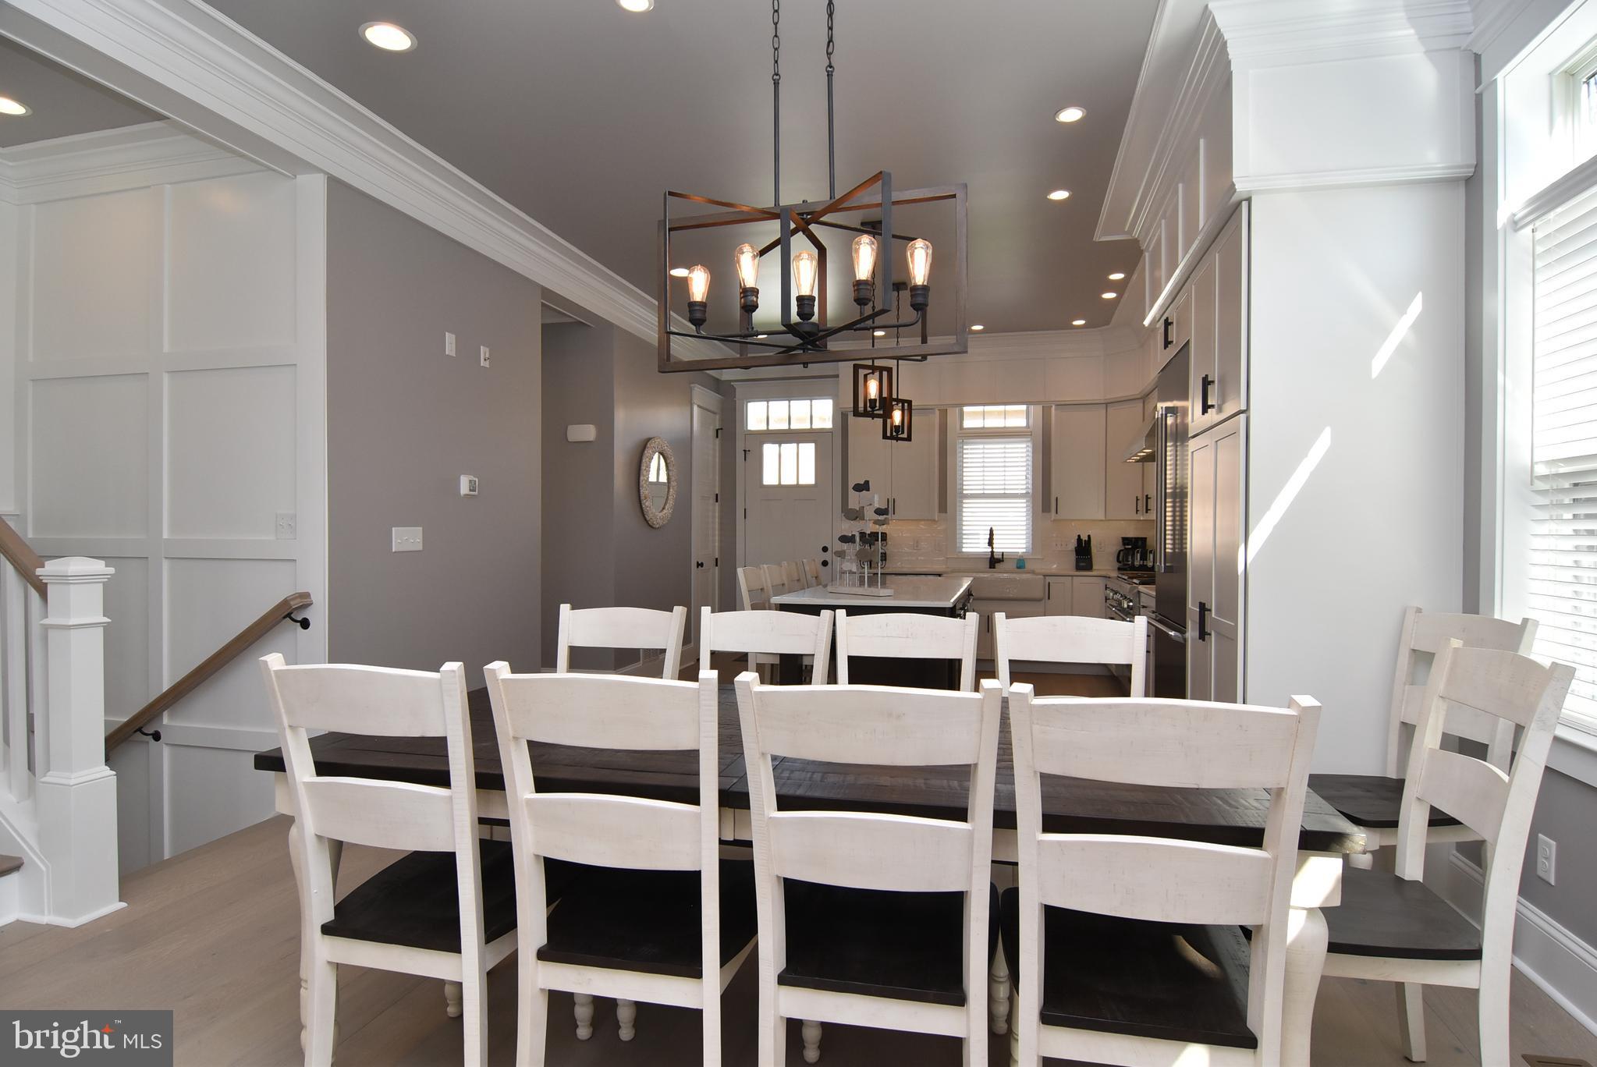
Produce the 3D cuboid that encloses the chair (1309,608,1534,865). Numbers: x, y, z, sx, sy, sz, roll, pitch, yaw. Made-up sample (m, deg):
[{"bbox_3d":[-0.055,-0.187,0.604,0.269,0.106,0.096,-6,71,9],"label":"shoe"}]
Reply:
[{"bbox_3d":[1.821,0.755,2.469,0.520,1.014,0.460,0,0,-2],"label":"chair"}]

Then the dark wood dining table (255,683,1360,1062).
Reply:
[{"bbox_3d":[-0.028,0.886,2.085,2.250,0.760,1.035,0,0,13],"label":"dark wood dining table"}]

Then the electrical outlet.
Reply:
[{"bbox_3d":[2.070,0.901,2.205,0.012,0.125,0.077,0,0,15],"label":"electrical outlet"}]

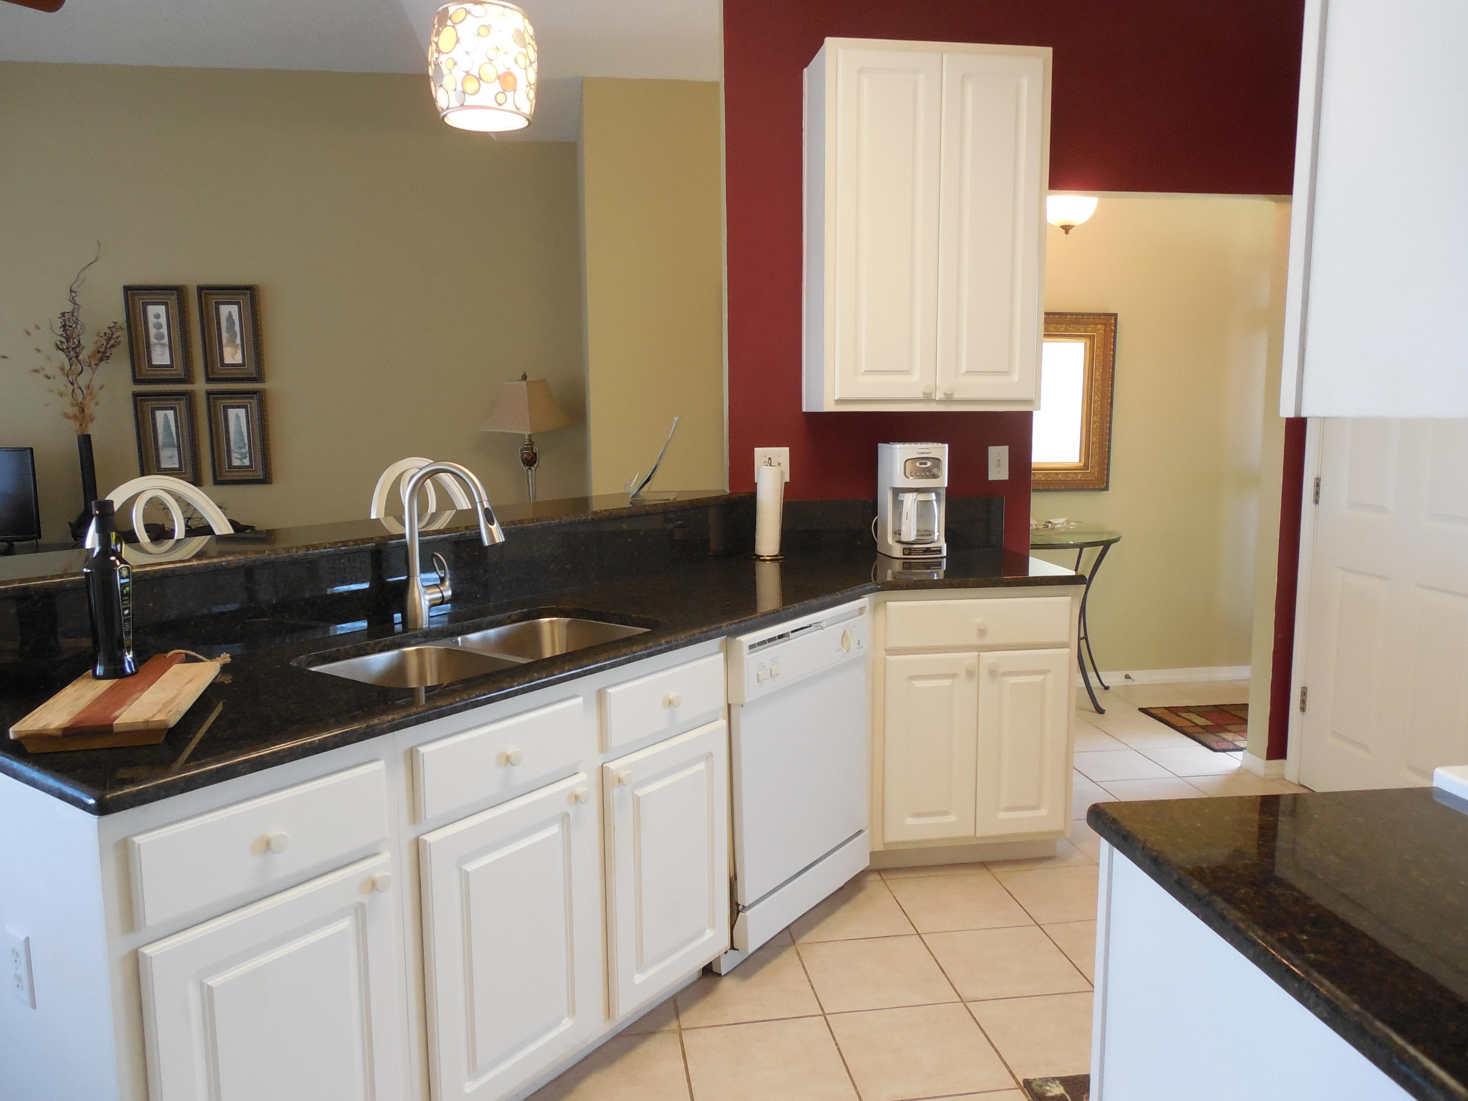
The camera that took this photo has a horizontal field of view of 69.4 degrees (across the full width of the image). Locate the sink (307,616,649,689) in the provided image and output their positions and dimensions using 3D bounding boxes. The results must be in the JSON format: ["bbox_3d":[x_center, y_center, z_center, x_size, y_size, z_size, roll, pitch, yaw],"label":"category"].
[{"bbox_3d":[-0.510,0.302,2.225,0.400,0.200,0.710,5,9,37],"label":"sink"}]

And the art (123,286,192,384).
[{"bbox_3d":[-2.956,-1.106,5.457,0.297,0.492,0.035,-2,7,-8],"label":"art"}]

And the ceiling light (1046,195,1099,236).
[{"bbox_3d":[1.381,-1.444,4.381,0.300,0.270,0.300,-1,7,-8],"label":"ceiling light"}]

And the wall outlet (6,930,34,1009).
[{"bbox_3d":[-1.036,0.603,1.536,0.072,0.114,0.008,5,9,37],"label":"wall outlet"}]

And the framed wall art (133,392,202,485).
[{"bbox_3d":[-2.951,-0.582,5.524,0.297,0.492,0.035,-2,7,-8],"label":"framed wall art"}]

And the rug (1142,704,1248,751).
[{"bbox_3d":[2.454,0.759,4.707,1.050,0.012,0.650,-2,7,-8],"label":"rug"}]

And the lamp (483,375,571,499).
[{"bbox_3d":[-0.801,-0.359,4.117,0.260,0.650,0.260,4,8,29],"label":"lamp"}]

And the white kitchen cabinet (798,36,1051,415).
[{"bbox_3d":[0.588,-0.967,3.290,0.685,1.066,0.320,-1,7,-8],"label":"white kitchen cabinet"}]

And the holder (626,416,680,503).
[{"bbox_3d":[-0.256,-0.289,3.333,0.155,0.255,0.216,-1,7,-3],"label":"holder"}]

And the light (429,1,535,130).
[{"bbox_3d":[-0.582,-1.127,2.472,0.245,0.234,0.245,-2,7,-8],"label":"light"}]

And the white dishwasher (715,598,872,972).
[{"bbox_3d":[-0.038,0.571,2.881,0.610,0.850,0.600,5,9,37],"label":"white dishwasher"}]

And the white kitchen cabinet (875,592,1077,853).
[{"bbox_3d":[0.675,0.461,3.374,0.630,0.796,0.580,-1,7,-8],"label":"white kitchen cabinet"}]

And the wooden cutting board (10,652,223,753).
[{"bbox_3d":[-0.930,0.231,1.650,0.198,0.043,0.440,-2,7,-15],"label":"wooden cutting board"}]

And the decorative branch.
[{"bbox_3d":[-3.263,-1.022,5.157,0.540,0.919,0.400,-2,7,-8],"label":"decorative branch"}]

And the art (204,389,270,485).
[{"bbox_3d":[-2.597,-0.594,5.573,0.297,0.492,0.035,-2,7,-8],"label":"art"}]

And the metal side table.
[{"bbox_3d":[1.444,0.339,5.024,0.950,0.785,0.410,-2,7,-8],"label":"metal side table"}]

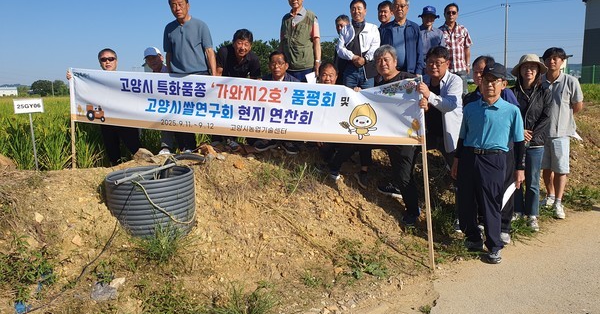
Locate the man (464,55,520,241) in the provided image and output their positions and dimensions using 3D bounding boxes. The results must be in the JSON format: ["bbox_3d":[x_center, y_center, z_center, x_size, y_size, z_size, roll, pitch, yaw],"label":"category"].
[{"bbox_3d":[1.825,-0.075,4.297,0.550,1.757,0.360,2,10,25],"label":"man"}]

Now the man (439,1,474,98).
[{"bbox_3d":[2.034,-1.140,5.907,0.480,1.700,0.300,2,10,25],"label":"man"}]

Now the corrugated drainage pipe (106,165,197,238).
[{"bbox_3d":[-1.332,0.377,4.019,0.760,0.450,0.760,-2,9,0],"label":"corrugated drainage pipe"}]

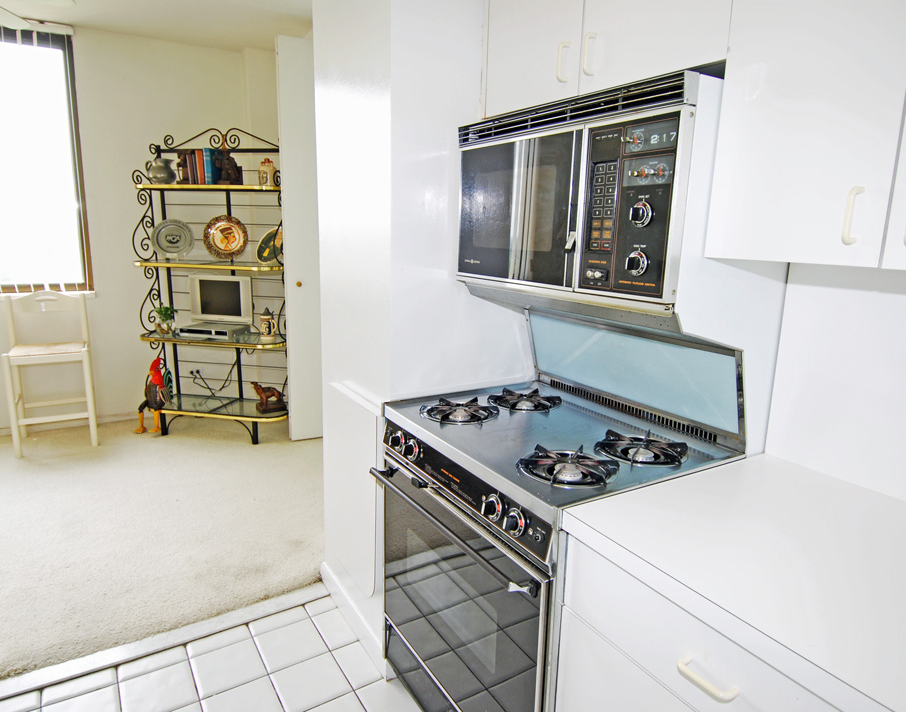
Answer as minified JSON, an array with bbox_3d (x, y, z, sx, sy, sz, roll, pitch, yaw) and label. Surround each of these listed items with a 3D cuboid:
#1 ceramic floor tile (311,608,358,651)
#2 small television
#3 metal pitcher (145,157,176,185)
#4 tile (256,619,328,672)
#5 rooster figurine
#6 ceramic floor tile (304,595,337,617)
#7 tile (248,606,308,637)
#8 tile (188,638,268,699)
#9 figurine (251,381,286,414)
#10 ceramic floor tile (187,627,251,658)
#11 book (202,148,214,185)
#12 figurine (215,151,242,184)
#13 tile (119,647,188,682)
[{"bbox_3d":[-0.433,1.002,2.056,0.104,0.010,0.203,-6,14,-31],"label":"ceramic floor tile"},{"bbox_3d":[-1.575,-0.385,3.879,0.460,0.330,0.080,4,12,10],"label":"small television"},{"bbox_3d":[-2.114,-1.339,4.070,0.205,0.192,0.175,4,12,9],"label":"metal pitcher"},{"bbox_3d":[-0.567,1.016,1.973,0.207,0.010,0.202,-6,14,-31],"label":"tile"},{"bbox_3d":[-2.081,0.268,3.920,0.155,0.510,0.215,7,13,25],"label":"rooster figurine"},{"bbox_3d":[-0.510,0.974,2.176,0.107,0.010,0.082,-6,14,-31],"label":"ceramic floor tile"},{"bbox_3d":[-0.643,0.989,2.089,0.206,0.010,0.076,-6,14,-31],"label":"tile"},{"bbox_3d":[-0.740,1.028,1.856,0.203,0.010,0.206,-6,14,-32],"label":"tile"},{"bbox_3d":[-1.296,0.293,3.970,0.200,0.215,0.112,-6,14,-34],"label":"figurine"},{"bbox_3d":[-0.819,1.008,1.978,0.204,0.010,0.074,-6,14,-31],"label":"ceramic floor tile"},{"bbox_3d":[-1.745,-1.372,4.080,0.055,0.250,0.175,4,12,9],"label":"book"},{"bbox_3d":[-1.451,-1.202,3.623,0.115,0.232,0.140,4,12,10],"label":"figurine"},{"bbox_3d":[-0.990,1.019,1.866,0.203,0.010,0.078,-6,14,-32],"label":"tile"}]

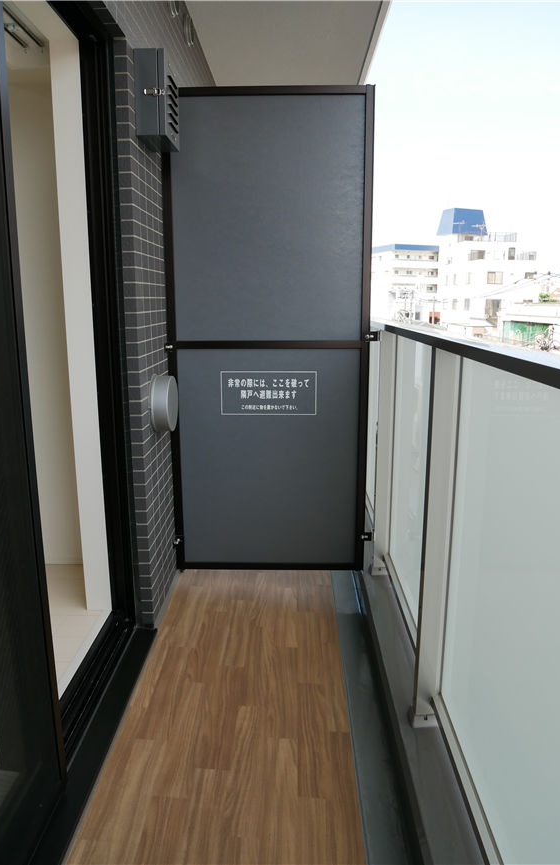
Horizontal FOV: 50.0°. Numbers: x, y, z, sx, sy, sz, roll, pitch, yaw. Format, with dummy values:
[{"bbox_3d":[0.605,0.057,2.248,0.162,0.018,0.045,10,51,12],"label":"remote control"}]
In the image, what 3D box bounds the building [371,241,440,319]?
[{"bbox_3d":[22.938,-26.517,115.806,10.700,17.300,12.000,-5,13,-23],"label":"building"}]

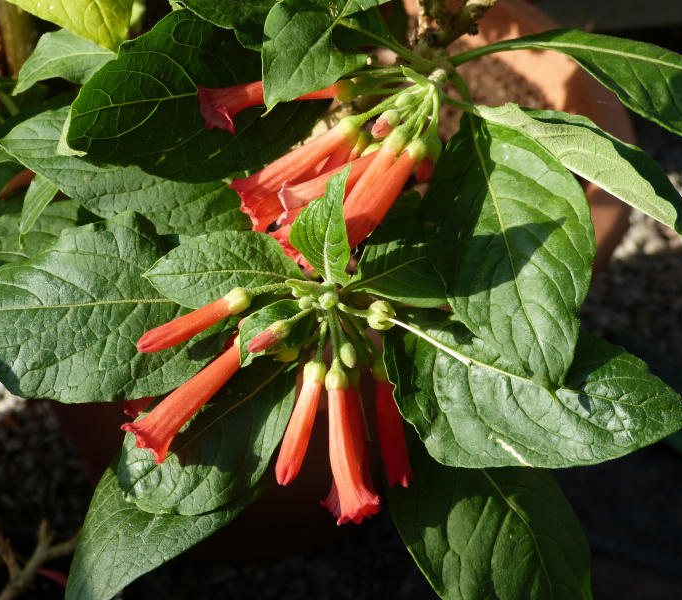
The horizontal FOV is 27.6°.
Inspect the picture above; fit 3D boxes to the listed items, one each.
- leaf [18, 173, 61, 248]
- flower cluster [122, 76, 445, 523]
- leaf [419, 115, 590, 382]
[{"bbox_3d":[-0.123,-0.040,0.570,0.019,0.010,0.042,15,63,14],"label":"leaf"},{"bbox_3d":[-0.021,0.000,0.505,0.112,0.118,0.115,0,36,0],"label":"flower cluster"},{"bbox_3d":[0.062,-0.018,0.510,0.058,0.022,0.108,-10,69,-9],"label":"leaf"}]

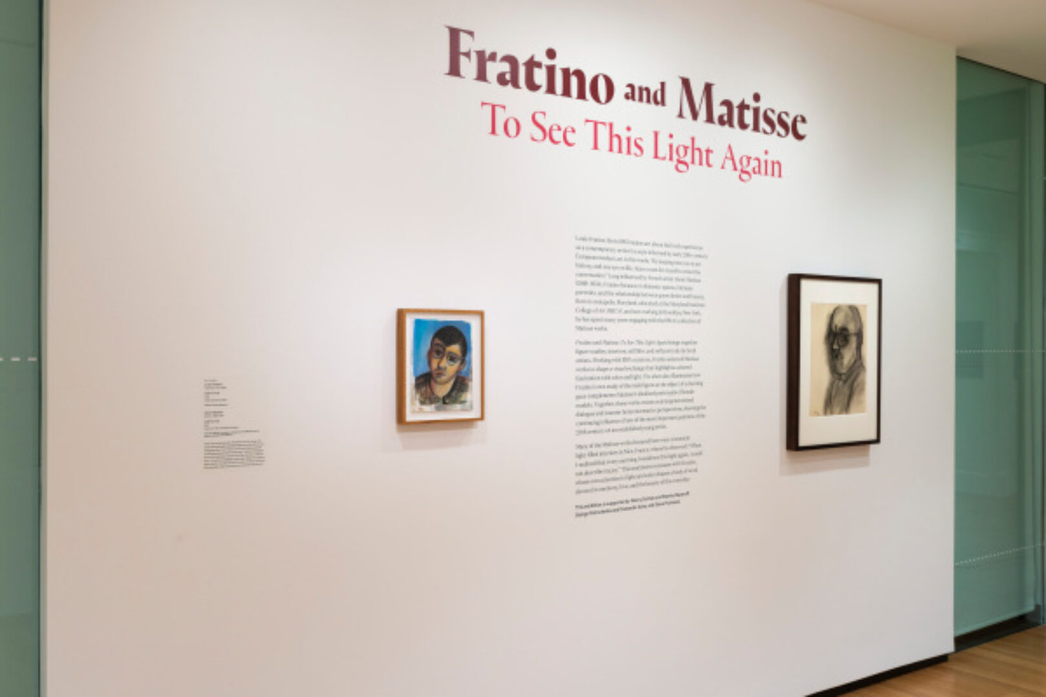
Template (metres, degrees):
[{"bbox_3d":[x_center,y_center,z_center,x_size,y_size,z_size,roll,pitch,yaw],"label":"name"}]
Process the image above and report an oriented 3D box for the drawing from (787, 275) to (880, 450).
[{"bbox_3d":[1.365,0.058,4.440,0.583,0.744,0.051,0,0,-36],"label":"drawing"}]

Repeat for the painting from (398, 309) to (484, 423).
[{"bbox_3d":[-0.262,0.057,3.271,0.304,0.362,0.041,0,0,-36],"label":"painting"}]

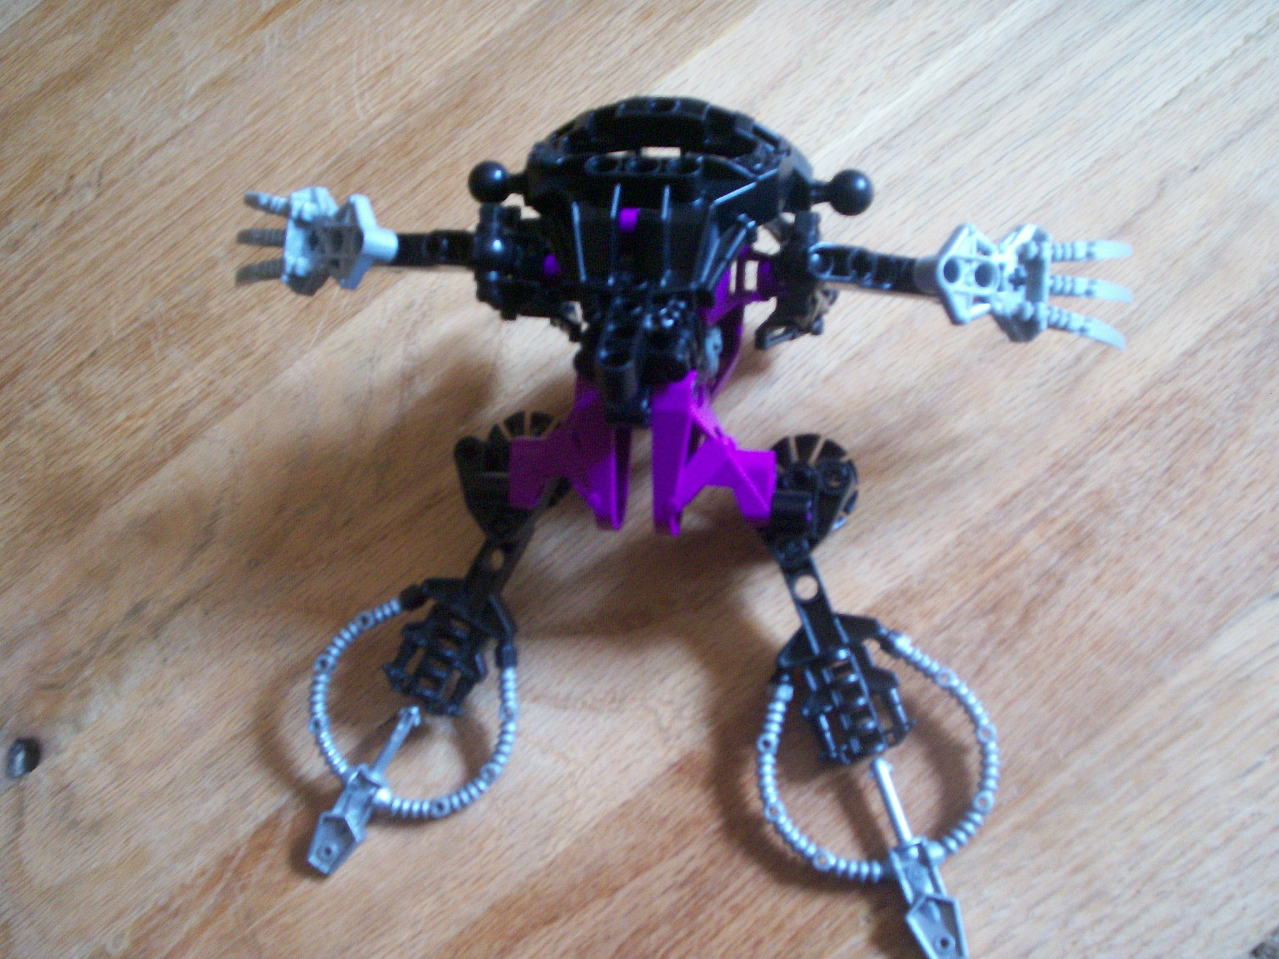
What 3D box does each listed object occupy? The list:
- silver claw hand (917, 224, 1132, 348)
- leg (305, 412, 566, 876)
[{"bbox_3d":[0.083,-0.042,0.290,0.048,0.015,0.026,3,75,-12],"label":"silver claw hand"},{"bbox_3d":[-0.049,0.039,0.314,0.053,0.038,0.117,23,77,19],"label":"leg"}]

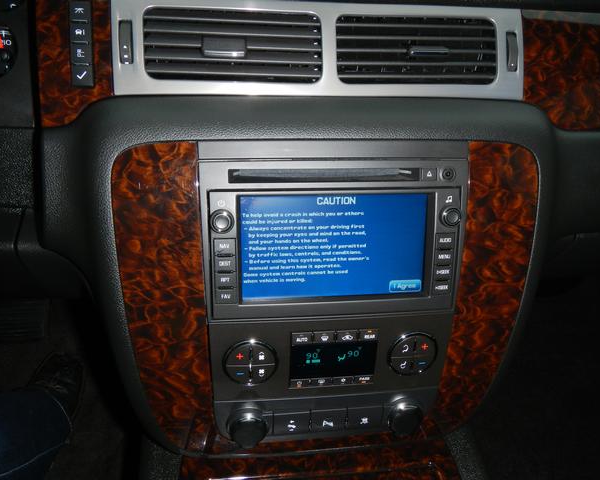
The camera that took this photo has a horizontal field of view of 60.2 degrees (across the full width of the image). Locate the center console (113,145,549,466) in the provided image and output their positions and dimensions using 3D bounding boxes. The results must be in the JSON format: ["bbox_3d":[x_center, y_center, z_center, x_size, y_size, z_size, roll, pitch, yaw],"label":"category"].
[{"bbox_3d":[0.023,0.059,0.432,0.322,0.275,0.115,-1,13,-5],"label":"center console"}]

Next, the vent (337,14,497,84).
[{"bbox_3d":[0.094,-0.153,0.429,0.136,0.058,0.025,-1,-2,-8],"label":"vent"}]

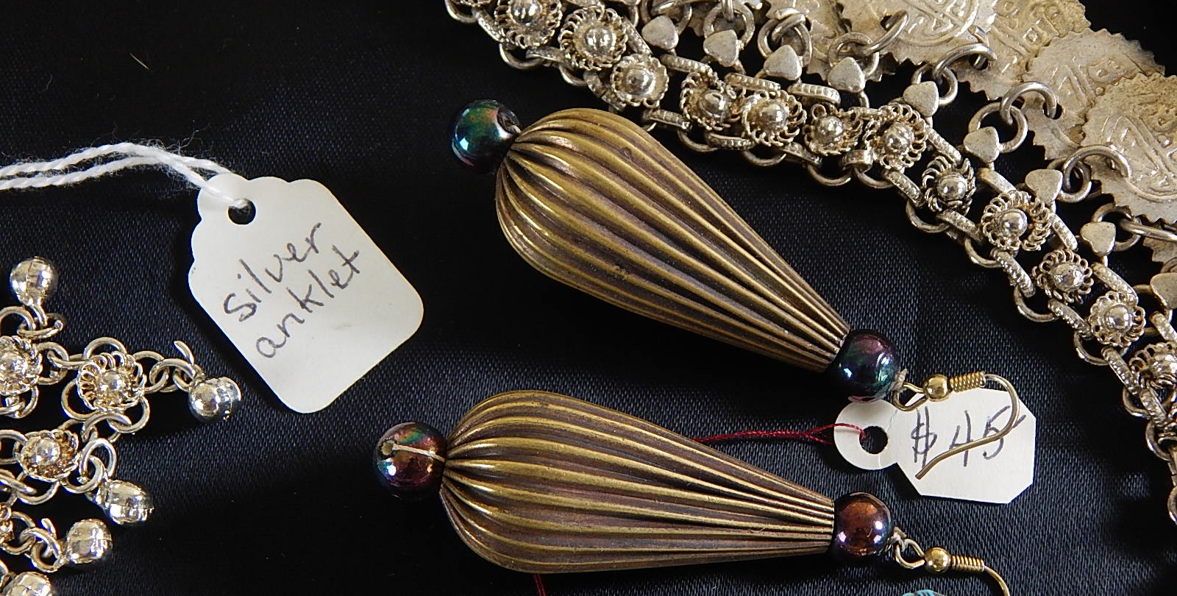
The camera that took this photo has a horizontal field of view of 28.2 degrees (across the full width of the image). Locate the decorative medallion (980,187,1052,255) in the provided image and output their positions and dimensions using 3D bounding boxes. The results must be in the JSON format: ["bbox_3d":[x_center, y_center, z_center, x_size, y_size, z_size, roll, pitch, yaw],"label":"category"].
[{"bbox_3d":[0.048,-0.009,0.263,0.008,0.003,0.008,0,75,-1],"label":"decorative medallion"}]

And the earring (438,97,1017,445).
[{"bbox_3d":[0.016,-0.002,0.273,0.074,0.020,0.020,31,76,-1],"label":"earring"}]

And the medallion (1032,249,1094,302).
[{"bbox_3d":[0.053,-0.002,0.262,0.007,0.003,0.007,0,75,-1],"label":"medallion"}]

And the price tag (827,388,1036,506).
[{"bbox_3d":[0.040,0.017,0.275,0.024,0.001,0.013,5,74,0],"label":"price tag"}]

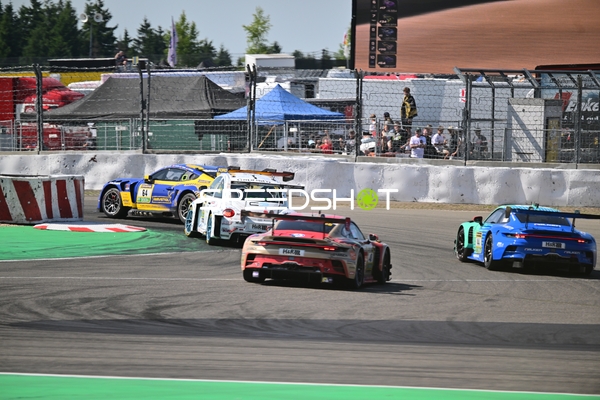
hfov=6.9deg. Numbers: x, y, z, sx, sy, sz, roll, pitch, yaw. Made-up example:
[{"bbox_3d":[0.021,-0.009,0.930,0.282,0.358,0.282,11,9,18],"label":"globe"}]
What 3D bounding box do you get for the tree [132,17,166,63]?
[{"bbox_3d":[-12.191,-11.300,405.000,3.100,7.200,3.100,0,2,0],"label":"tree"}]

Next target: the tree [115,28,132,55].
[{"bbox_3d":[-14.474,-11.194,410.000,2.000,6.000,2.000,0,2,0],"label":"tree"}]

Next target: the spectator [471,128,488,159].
[{"bbox_3d":[5.421,-1.555,151.000,0.550,1.250,0.600,0,1,14],"label":"spectator"}]

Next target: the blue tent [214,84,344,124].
[{"bbox_3d":[-0.650,-2.109,161.000,3.000,3.200,3.000,1,2,41],"label":"blue tent"}]

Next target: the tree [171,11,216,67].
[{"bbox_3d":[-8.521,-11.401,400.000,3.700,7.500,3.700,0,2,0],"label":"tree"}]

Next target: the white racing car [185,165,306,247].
[{"bbox_3d":[-1.116,0.177,102.202,1.930,1.380,4.250,2,2,-10],"label":"white racing car"}]

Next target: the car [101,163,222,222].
[{"bbox_3d":[-2.400,-0.125,110.424,2.050,1.280,4.920,1,3,-40],"label":"car"}]

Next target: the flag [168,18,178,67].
[{"bbox_3d":[-6.629,-8.149,262.000,0.600,3.100,0.120,0,1,-12],"label":"flag"}]

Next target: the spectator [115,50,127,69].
[{"bbox_3d":[-9.222,-7.173,258.000,0.650,1.120,0.500,1,1,37],"label":"spectator"}]

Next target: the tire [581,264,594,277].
[{"bbox_3d":[5.444,1.108,95.500,0.310,0.710,0.710,2,2,-12],"label":"tire"}]

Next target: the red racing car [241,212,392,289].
[{"bbox_3d":[0.288,0.829,87.300,2.030,1.250,4.600,3,2,11],"label":"red racing car"}]

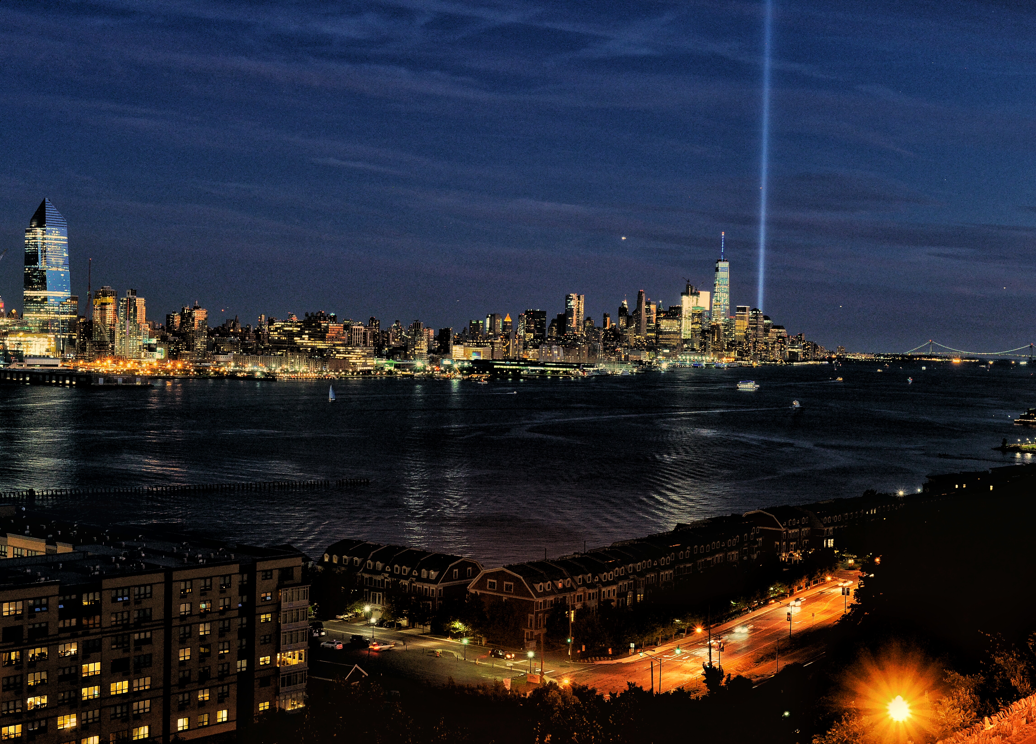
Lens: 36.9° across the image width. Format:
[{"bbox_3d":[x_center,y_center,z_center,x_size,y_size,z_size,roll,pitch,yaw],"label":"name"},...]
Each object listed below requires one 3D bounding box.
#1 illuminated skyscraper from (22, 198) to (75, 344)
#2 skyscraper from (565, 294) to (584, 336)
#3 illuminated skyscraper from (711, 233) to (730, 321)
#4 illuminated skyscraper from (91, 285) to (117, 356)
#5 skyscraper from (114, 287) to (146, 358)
[{"bbox_3d":[-799.500,-159.700,2640.000,66.000,270.300,54.000,2,1,38],"label":"illuminated skyscraper"},{"bbox_3d":[241.500,-200.500,6600.000,64.000,267.400,48.000,2,1,29],"label":"skyscraper"},{"bbox_3d":[892.400,-338.100,6790.000,64.000,546.300,64.000,2,1,31],"label":"illuminated skyscraper"},{"bbox_3d":[-690.300,-83.100,2590.000,42.000,121.000,27.000,2,1,38],"label":"illuminated skyscraper"},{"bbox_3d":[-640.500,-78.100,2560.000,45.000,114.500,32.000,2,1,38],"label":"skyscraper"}]

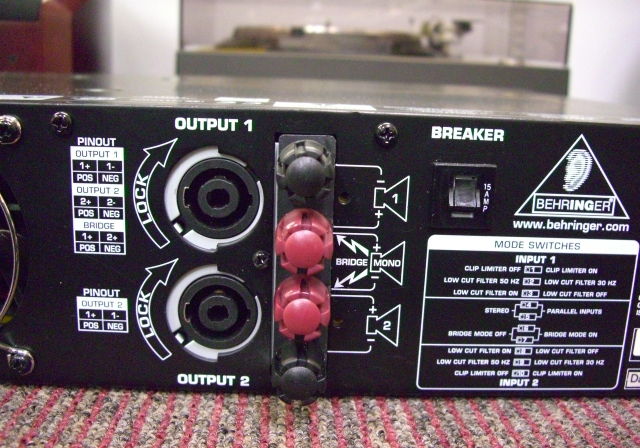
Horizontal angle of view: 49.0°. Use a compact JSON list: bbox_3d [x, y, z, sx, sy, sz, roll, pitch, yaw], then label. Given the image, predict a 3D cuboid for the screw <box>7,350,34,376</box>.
[{"bbox_3d":[-0.091,0.042,0.213,0.008,0.008,0.004,2,13,-2],"label":"screw"}]

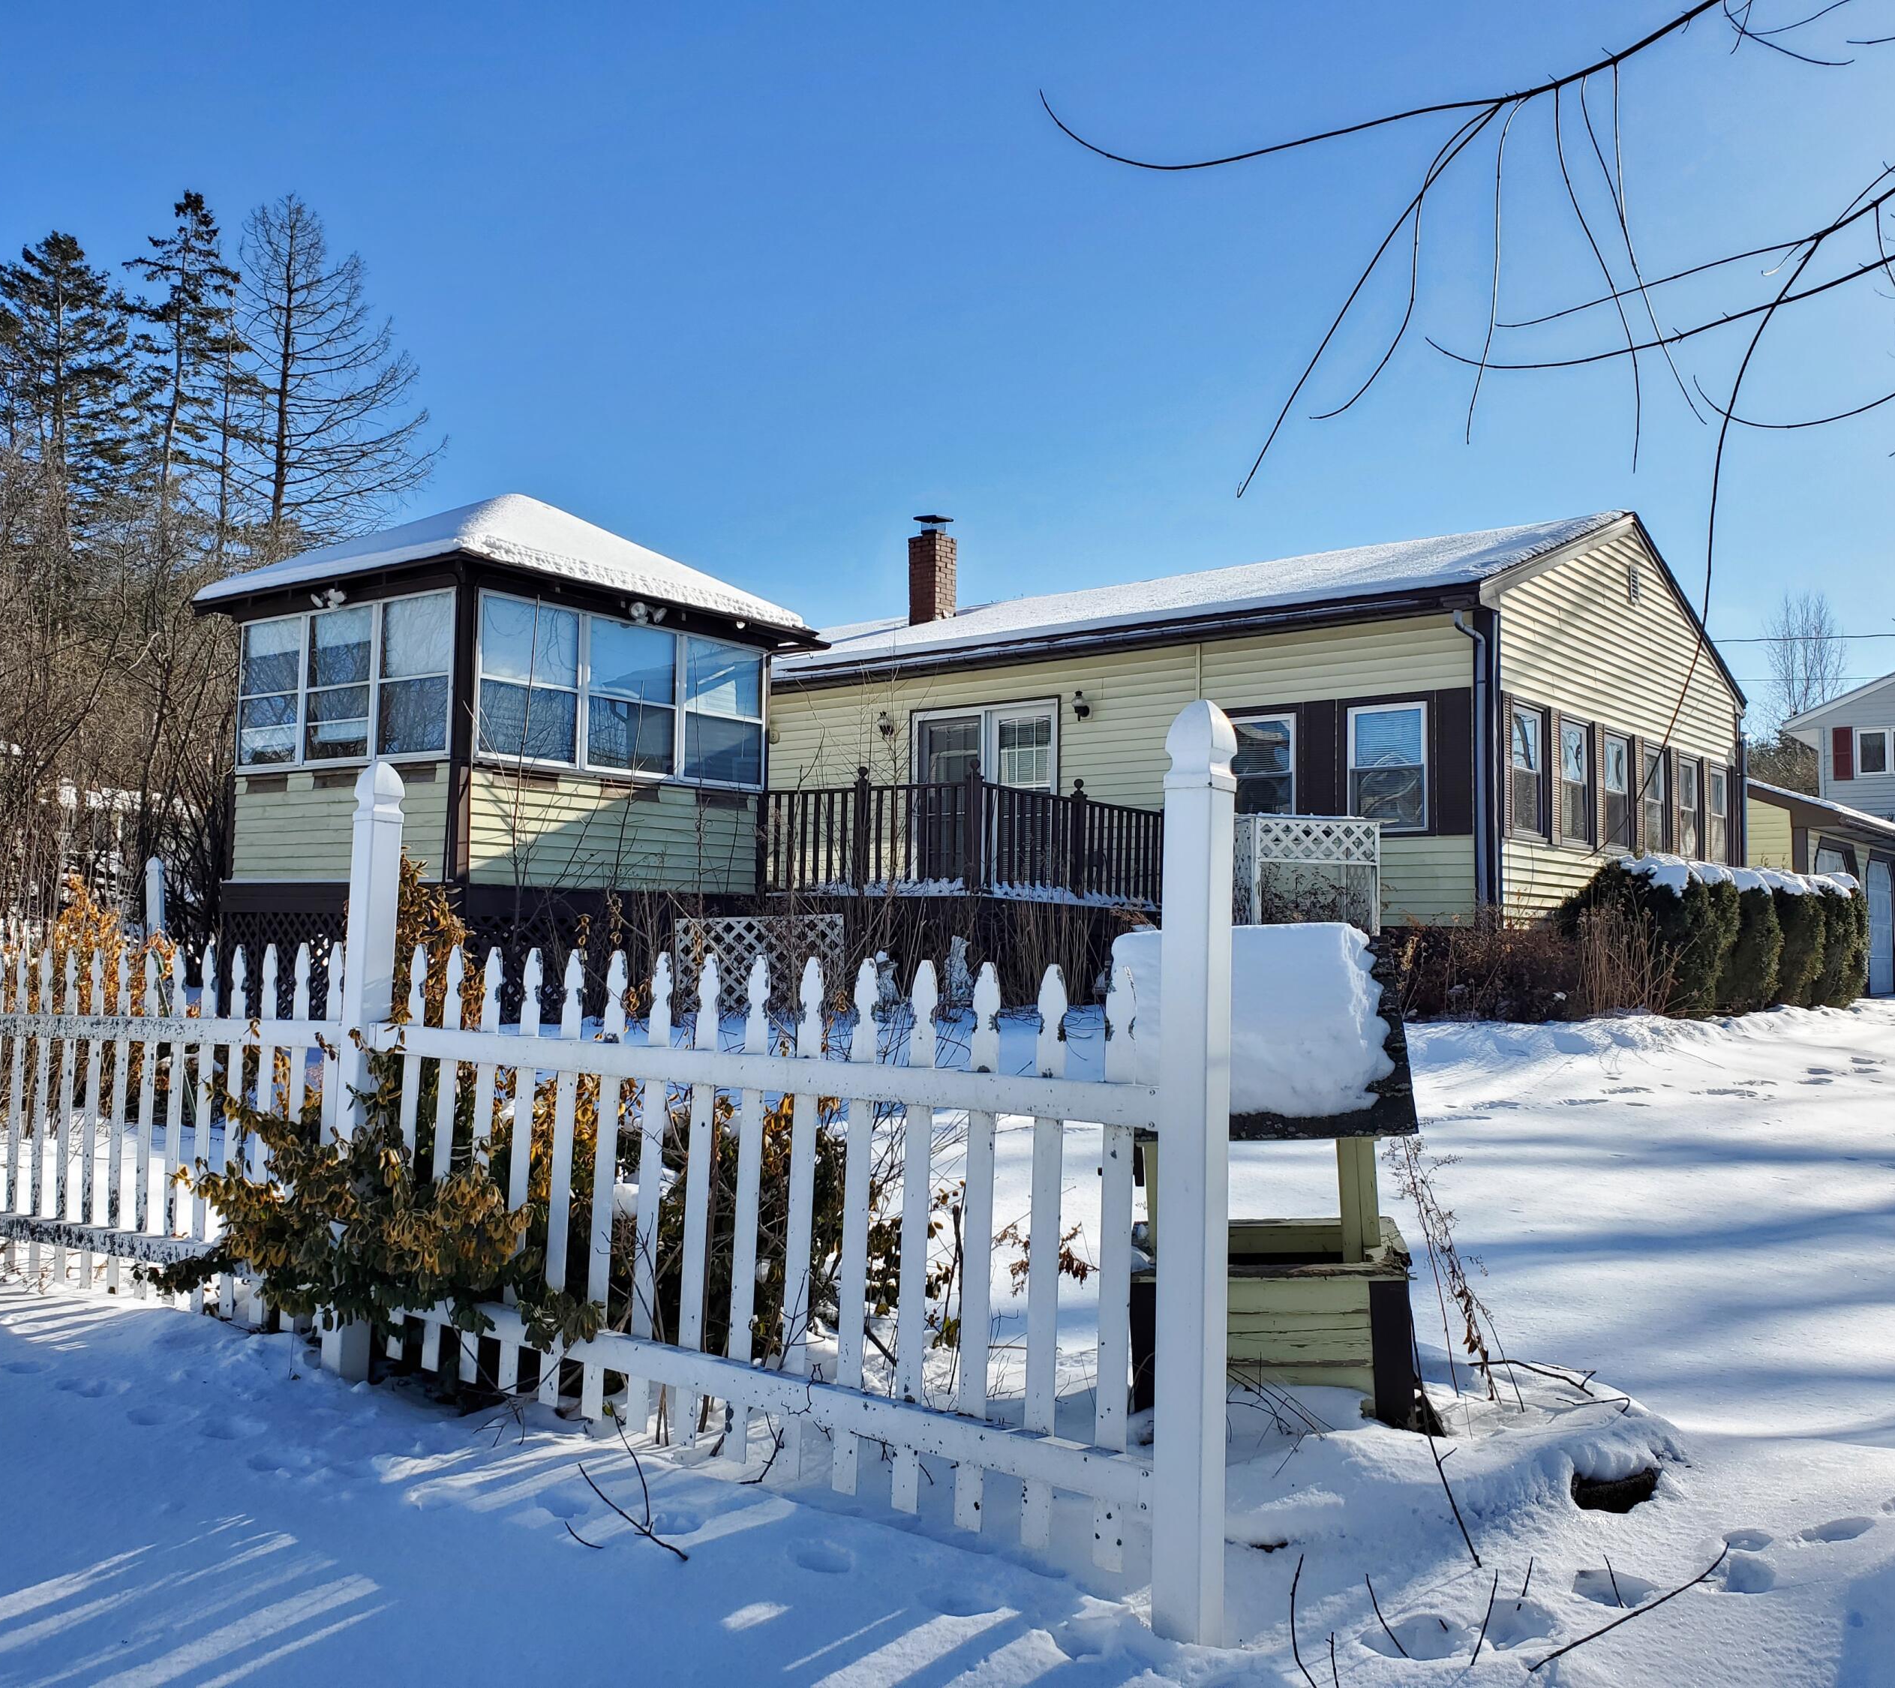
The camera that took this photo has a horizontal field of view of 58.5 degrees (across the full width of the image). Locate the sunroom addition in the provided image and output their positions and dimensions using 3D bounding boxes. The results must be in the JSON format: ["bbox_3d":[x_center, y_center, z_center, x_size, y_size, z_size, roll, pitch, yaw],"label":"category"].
[{"bbox_3d":[-3.835,-0.885,14.956,3.600,4.403,3.900,-2,-4,36],"label":"sunroom addition"}]

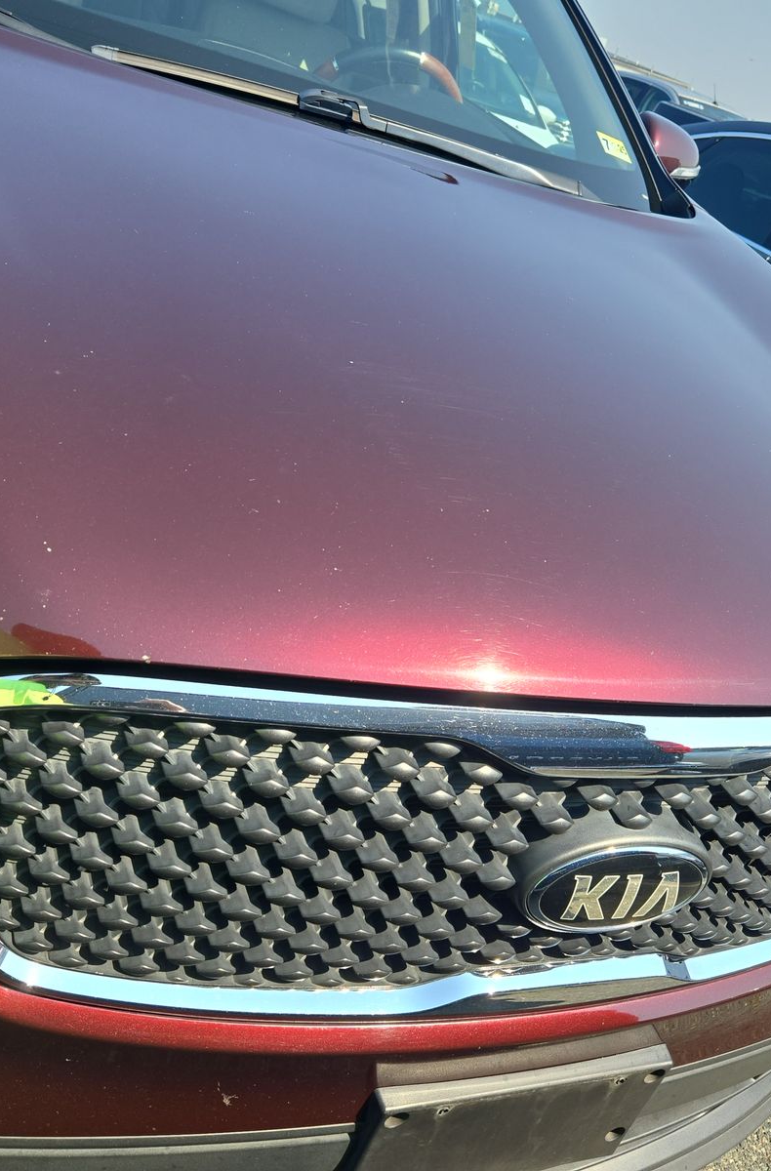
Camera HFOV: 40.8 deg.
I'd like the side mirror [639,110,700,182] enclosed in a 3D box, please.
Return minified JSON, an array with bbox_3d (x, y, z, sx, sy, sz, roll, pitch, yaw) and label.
[{"bbox_3d":[0.627,-0.968,2.325,0.235,0.155,0.130,-4,35,-34],"label":"side mirror"}]

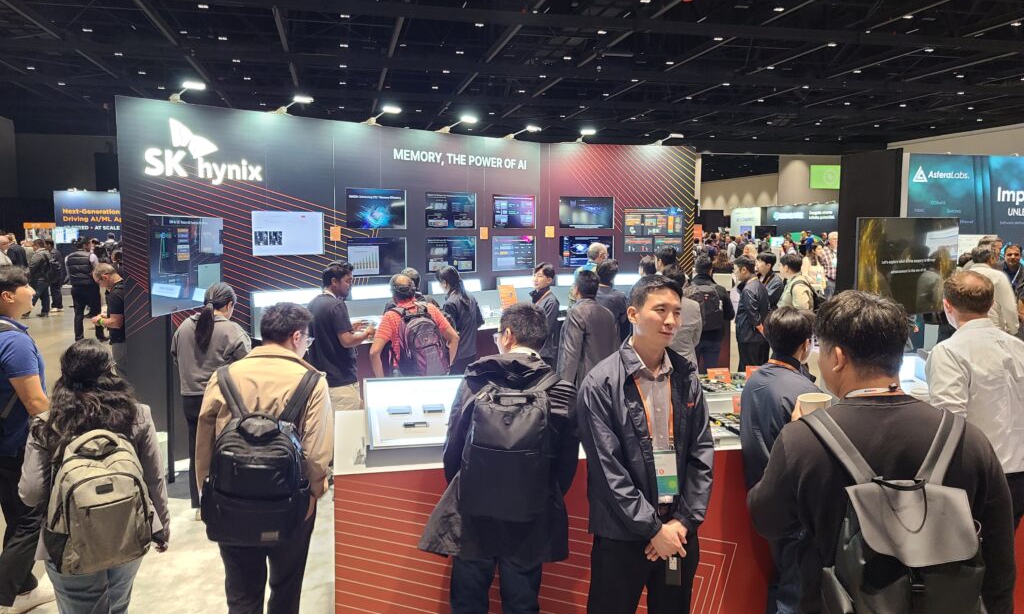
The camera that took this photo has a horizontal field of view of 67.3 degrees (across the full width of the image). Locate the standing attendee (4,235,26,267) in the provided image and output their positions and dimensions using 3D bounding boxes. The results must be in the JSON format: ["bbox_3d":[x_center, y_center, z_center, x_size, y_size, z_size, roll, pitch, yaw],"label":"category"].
[{"bbox_3d":[-11.274,-0.737,17.517,0.500,1.820,0.360,-6,8,-45],"label":"standing attendee"}]

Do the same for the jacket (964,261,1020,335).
[{"bbox_3d":[4.168,-0.018,6.734,0.360,0.751,0.560,-6,8,-43],"label":"jacket"}]

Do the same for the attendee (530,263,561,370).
[{"bbox_3d":[0.318,0.443,7.088,0.290,1.710,0.450,-2,7,-22],"label":"attendee"}]

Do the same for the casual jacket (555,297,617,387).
[{"bbox_3d":[0.575,0.288,5.861,0.530,0.723,0.340,-4,7,-34],"label":"casual jacket"}]

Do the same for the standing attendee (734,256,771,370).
[{"bbox_3d":[2.396,0.335,7.675,0.360,1.695,0.500,5,8,39],"label":"standing attendee"}]

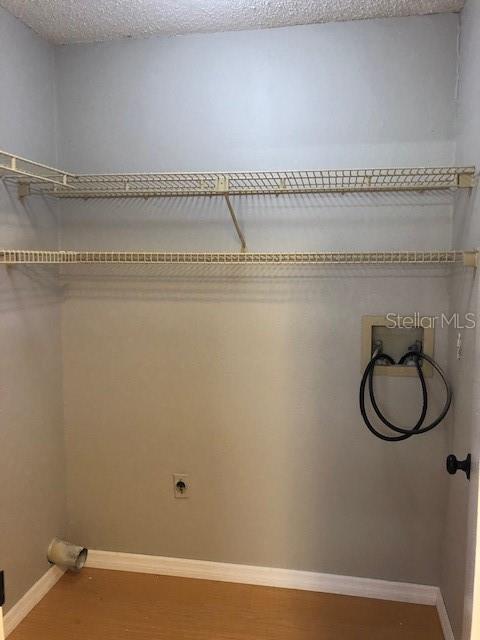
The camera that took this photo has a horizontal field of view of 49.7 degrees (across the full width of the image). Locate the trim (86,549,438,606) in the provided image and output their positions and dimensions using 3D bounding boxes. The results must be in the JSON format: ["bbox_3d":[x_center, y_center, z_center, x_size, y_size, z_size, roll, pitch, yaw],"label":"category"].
[{"bbox_3d":[0.016,1.168,2.372,1.687,0.087,0.016,1,5,10],"label":"trim"}]

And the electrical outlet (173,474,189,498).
[{"bbox_3d":[-0.271,0.773,2.394,0.071,0.115,0.012,1,5,10],"label":"electrical outlet"}]

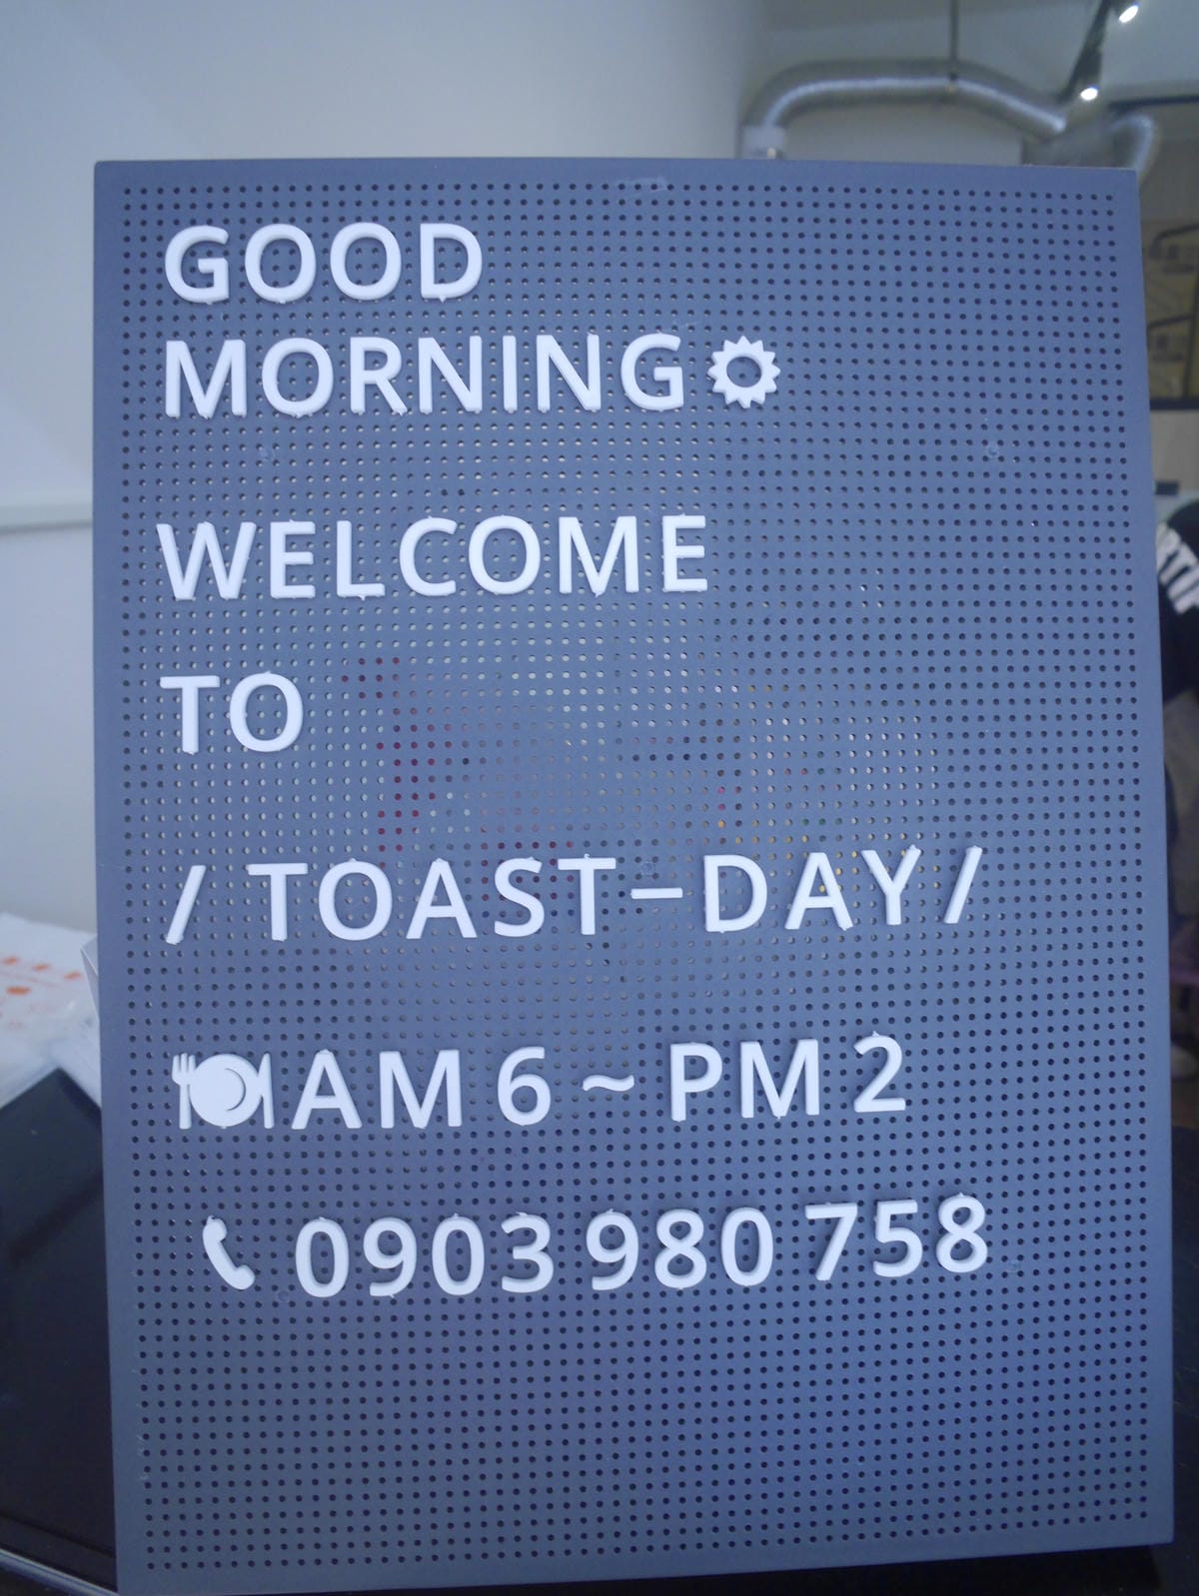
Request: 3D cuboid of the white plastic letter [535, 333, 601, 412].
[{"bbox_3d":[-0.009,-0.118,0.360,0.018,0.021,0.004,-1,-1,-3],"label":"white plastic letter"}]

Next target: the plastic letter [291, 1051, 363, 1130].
[{"bbox_3d":[-0.073,0.079,0.348,0.018,0.020,0.003,-1,-1,-3],"label":"plastic letter"}]

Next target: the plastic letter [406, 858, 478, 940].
[{"bbox_3d":[-0.043,0.027,0.350,0.019,0.021,0.003,-1,-1,-3],"label":"plastic letter"}]

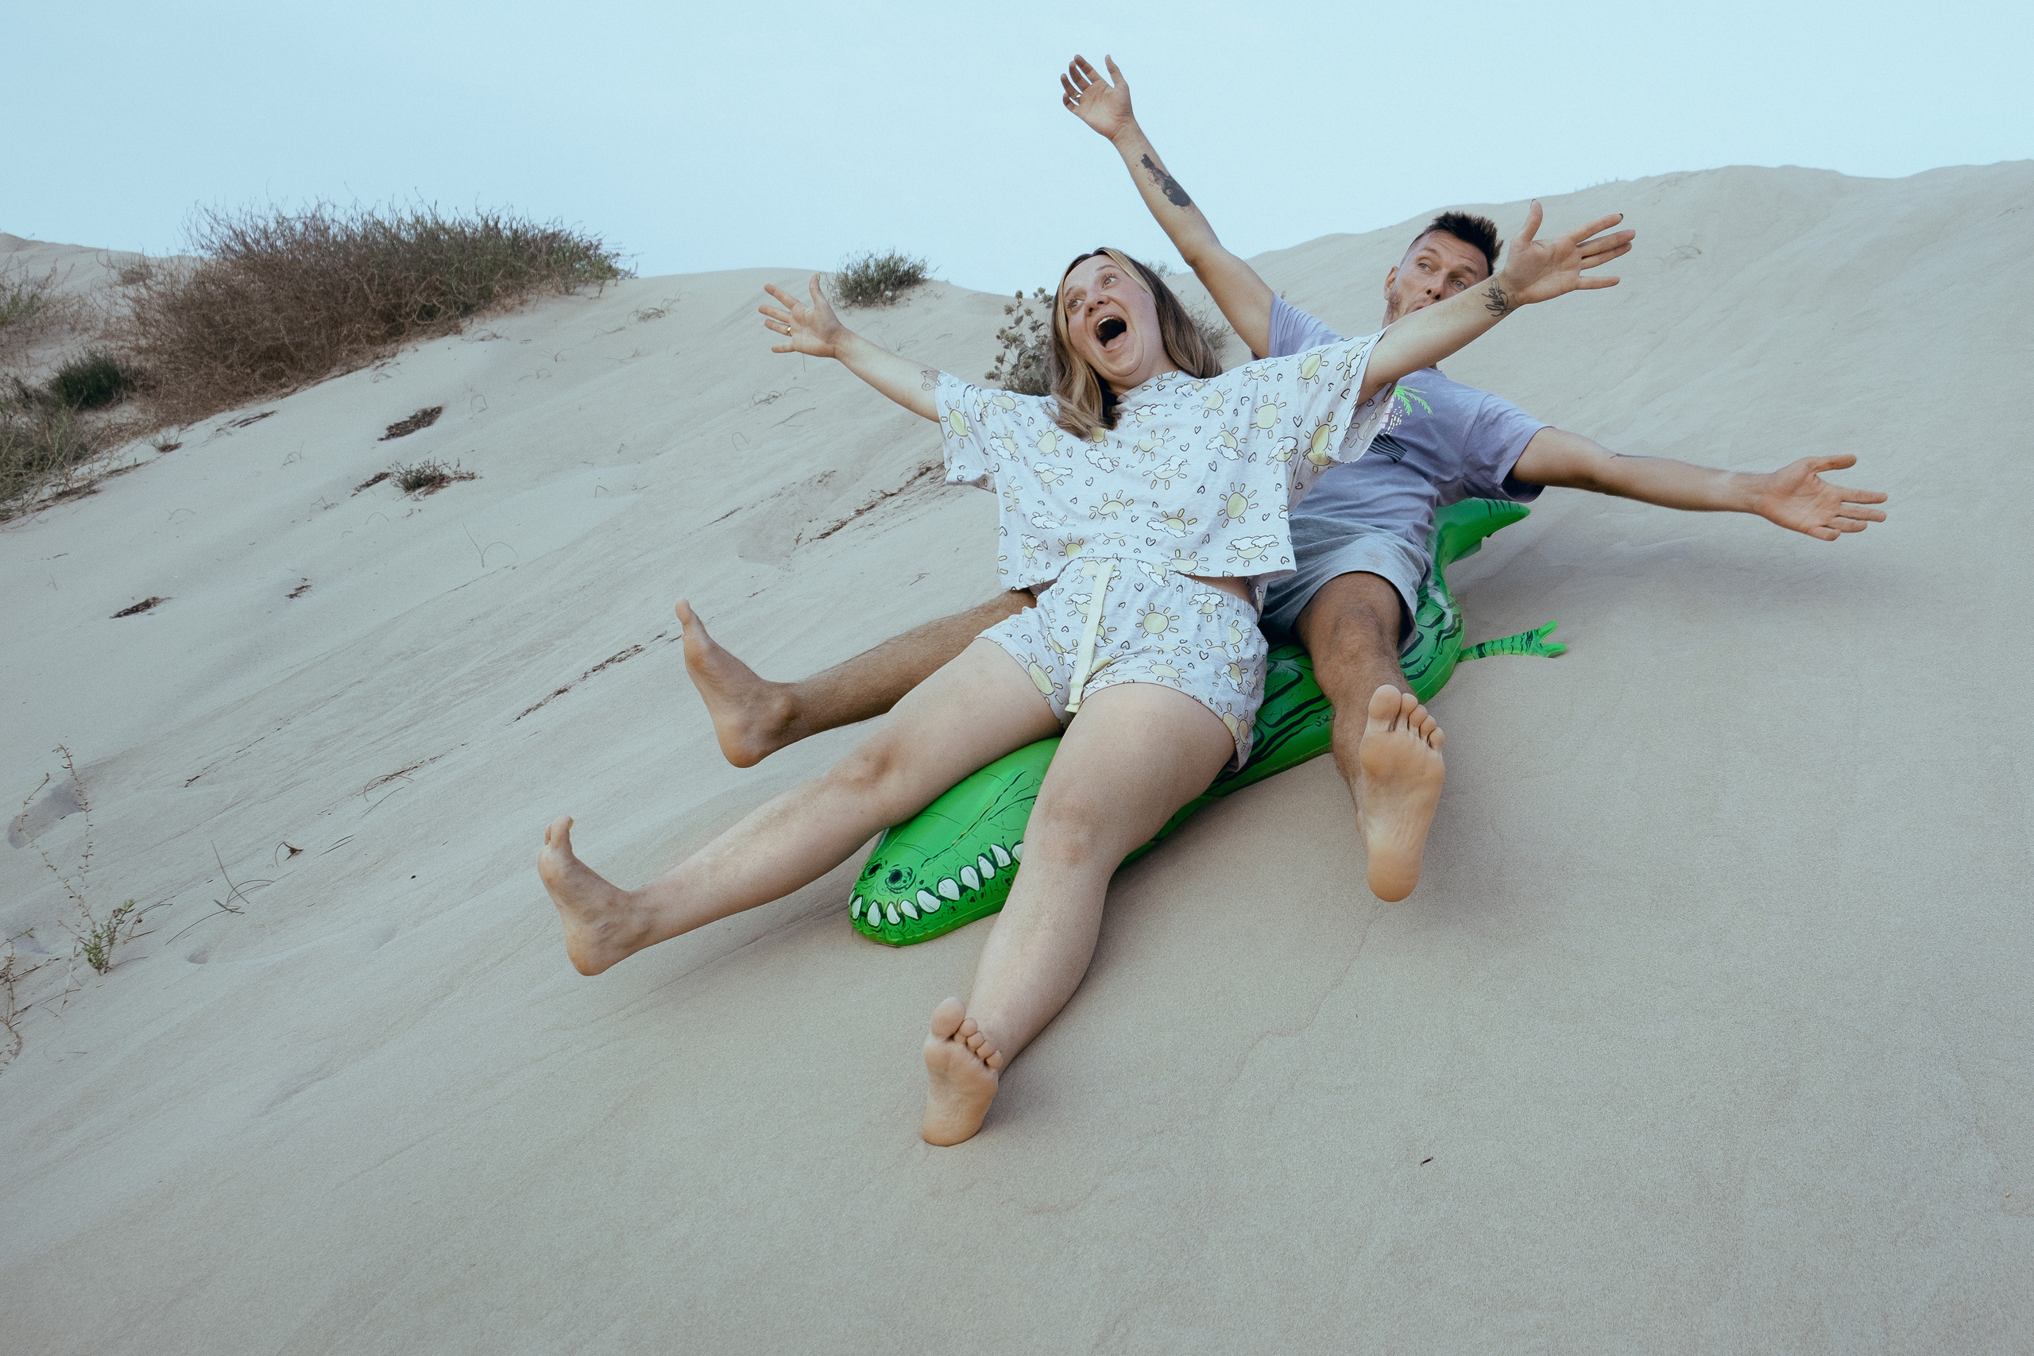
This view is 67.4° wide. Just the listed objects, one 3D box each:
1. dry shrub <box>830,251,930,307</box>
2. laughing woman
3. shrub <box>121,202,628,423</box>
[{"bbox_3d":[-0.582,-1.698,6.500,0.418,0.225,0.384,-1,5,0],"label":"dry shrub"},{"bbox_3d":[0.142,-0.051,2.075,1.254,1.227,0.919,0,-3,27],"label":"laughing woman"},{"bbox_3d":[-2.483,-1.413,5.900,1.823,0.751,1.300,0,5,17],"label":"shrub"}]

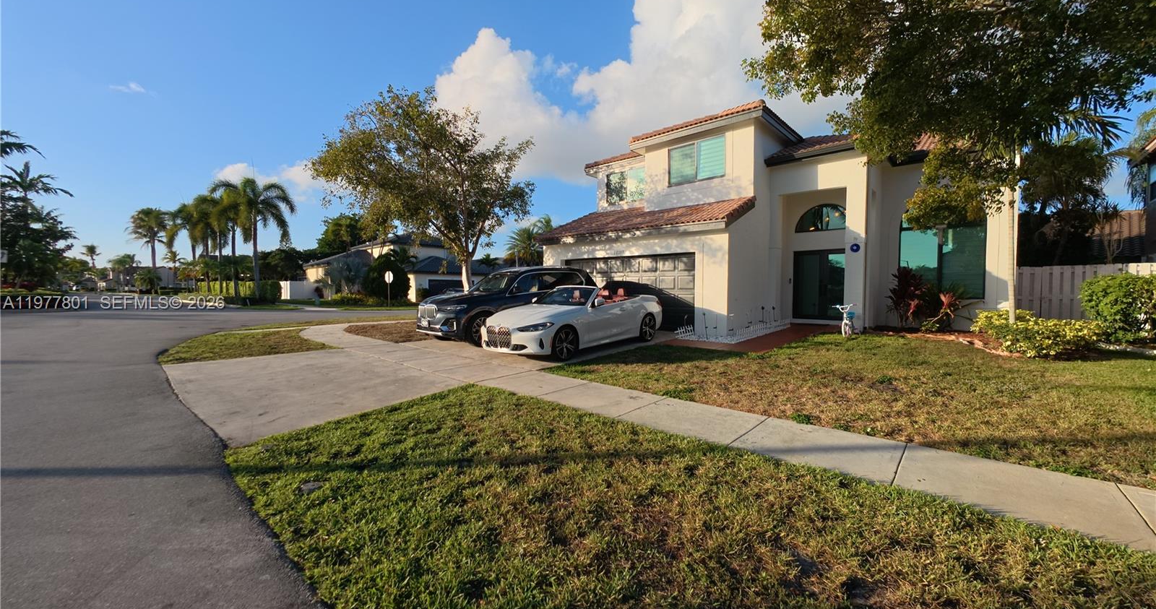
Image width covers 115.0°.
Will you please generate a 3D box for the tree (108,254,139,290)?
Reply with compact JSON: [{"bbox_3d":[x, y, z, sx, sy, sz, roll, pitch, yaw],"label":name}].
[{"bbox_3d":[-95.069,-6.614,77.000,4.200,7.800,4.200,2,2,39],"label":"tree"}]

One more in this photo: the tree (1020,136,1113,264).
[{"bbox_3d":[17.745,-2.757,13.412,2.900,6.875,2.900,0,2,0],"label":"tree"}]

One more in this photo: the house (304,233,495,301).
[{"bbox_3d":[-19.500,-4.015,40.485,17.000,7.600,13.500,2,3,37],"label":"house"}]

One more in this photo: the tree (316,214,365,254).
[{"bbox_3d":[-31.848,-6.517,49.803,7.200,11.750,7.200,0,2,0],"label":"tree"}]

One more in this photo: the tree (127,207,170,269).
[{"bbox_3d":[-75.706,-9.105,64.722,5.400,16.082,5.400,0,2,0],"label":"tree"}]

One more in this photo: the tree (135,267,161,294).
[{"bbox_3d":[-60.814,-3.162,51.956,2.800,4.135,2.800,2,3,40],"label":"tree"}]

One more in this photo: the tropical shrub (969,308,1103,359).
[{"bbox_3d":[10.047,0.538,7.940,1.900,0.770,2.400,2,3,37],"label":"tropical shrub"}]

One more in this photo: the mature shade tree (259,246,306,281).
[{"bbox_3d":[-42.464,-4.532,52.910,5.600,7.572,5.600,-1,3,-39],"label":"mature shade tree"}]

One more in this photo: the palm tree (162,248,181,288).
[{"bbox_3d":[-62.877,-4.942,56.900,2.900,7.729,2.900,2,3,42],"label":"palm tree"}]

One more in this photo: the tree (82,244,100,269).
[{"bbox_3d":[-148.179,-10.511,111.701,4.000,15.812,4.000,0,2,0],"label":"tree"}]

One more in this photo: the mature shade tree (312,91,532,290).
[{"bbox_3d":[-4.971,-3.076,11.607,6.600,7.791,6.300,-1,2,-23],"label":"mature shade tree"}]

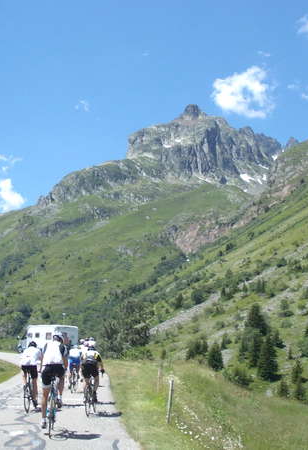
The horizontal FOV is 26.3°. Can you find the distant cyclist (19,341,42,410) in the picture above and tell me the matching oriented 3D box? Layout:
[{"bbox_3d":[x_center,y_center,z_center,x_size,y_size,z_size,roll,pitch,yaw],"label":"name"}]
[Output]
[{"bbox_3d":[-2.776,3.427,14.950,0.500,1.500,0.950,0,-11,-2],"label":"distant cyclist"}]

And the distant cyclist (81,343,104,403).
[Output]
[{"bbox_3d":[-1.338,3.231,14.400,0.520,1.360,0.950,0,-11,2],"label":"distant cyclist"}]

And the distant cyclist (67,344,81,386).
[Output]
[{"bbox_3d":[-2.471,4.382,20.400,0.480,1.360,0.950,0,-11,-2],"label":"distant cyclist"}]

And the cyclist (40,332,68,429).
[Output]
[{"bbox_3d":[-1.691,2.664,11.250,0.500,1.620,0.900,1,-11,-6],"label":"cyclist"}]

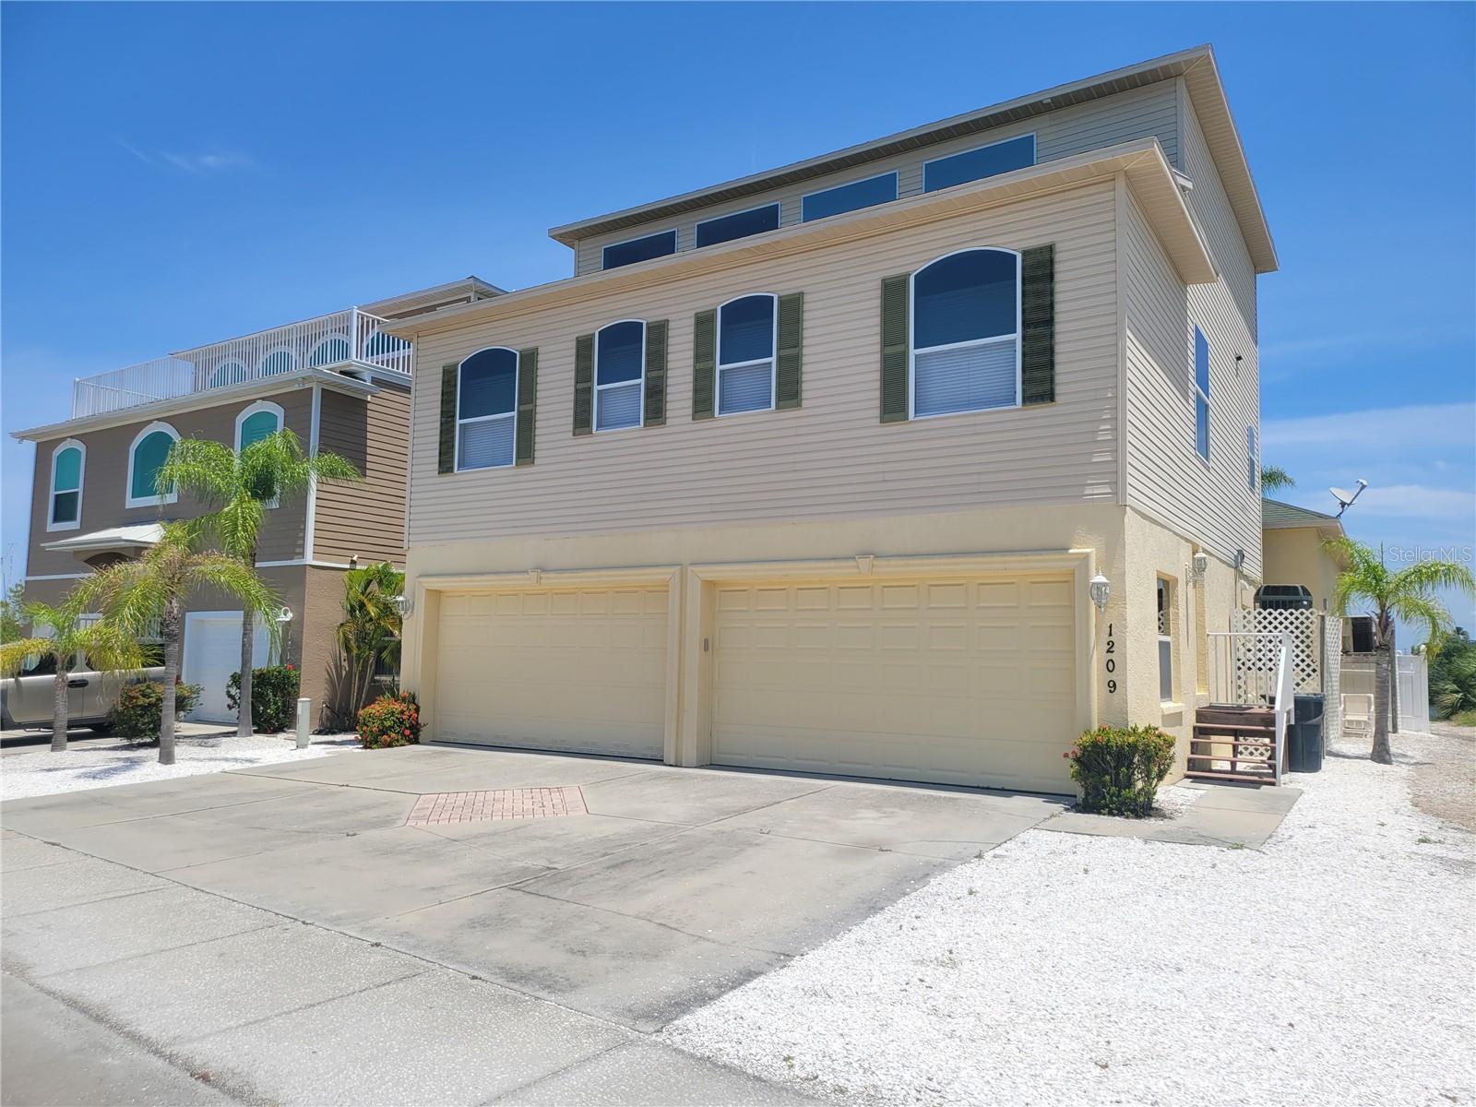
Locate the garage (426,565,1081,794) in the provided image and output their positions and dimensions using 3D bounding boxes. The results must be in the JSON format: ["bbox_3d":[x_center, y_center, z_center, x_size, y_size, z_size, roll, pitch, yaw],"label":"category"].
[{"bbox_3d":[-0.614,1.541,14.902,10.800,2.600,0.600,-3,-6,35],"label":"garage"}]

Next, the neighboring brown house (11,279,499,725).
[{"bbox_3d":[-8.794,-0.873,27.240,11.900,9.200,12.000,-3,-6,34],"label":"neighboring brown house"}]

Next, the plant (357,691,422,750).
[{"bbox_3d":[-5.358,2.531,17.000,0.970,0.835,0.920,-3,-6,35],"label":"plant"}]

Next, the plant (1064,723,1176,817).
[{"bbox_3d":[3.776,2.114,10.950,1.080,0.868,0.950,-3,-6,35],"label":"plant"}]

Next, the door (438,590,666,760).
[{"bbox_3d":[-2.856,1.719,16.487,4.880,2.420,0.200,-3,-6,35],"label":"door"}]

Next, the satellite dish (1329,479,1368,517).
[{"bbox_3d":[14.320,-1.298,26.000,0.800,0.860,0.650,-2,-6,32],"label":"satellite dish"}]

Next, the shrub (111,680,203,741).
[{"bbox_3d":[-9.479,2.535,18.100,1.500,0.947,1.350,-3,-6,35],"label":"shrub"}]

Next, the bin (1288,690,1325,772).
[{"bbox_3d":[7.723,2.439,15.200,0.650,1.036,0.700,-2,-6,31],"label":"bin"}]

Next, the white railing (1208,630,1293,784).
[{"bbox_3d":[6.560,1.910,14.509,1.300,1.920,2.300,-2,-6,31],"label":"white railing"}]

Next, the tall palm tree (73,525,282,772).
[{"bbox_3d":[-7.358,1.174,14.600,2.650,3.182,2.600,-3,-6,35],"label":"tall palm tree"}]

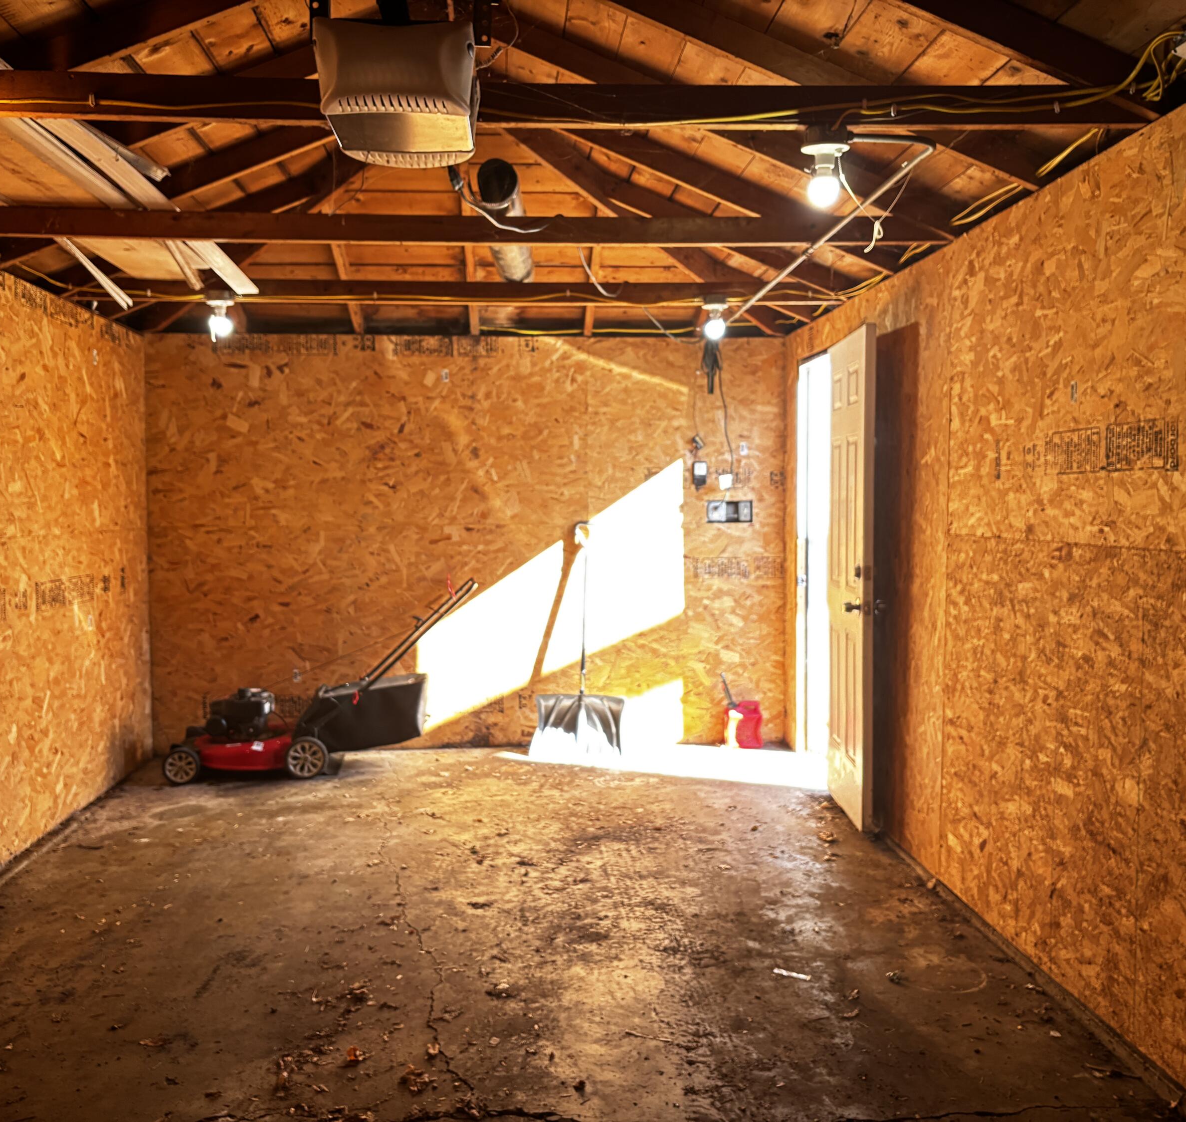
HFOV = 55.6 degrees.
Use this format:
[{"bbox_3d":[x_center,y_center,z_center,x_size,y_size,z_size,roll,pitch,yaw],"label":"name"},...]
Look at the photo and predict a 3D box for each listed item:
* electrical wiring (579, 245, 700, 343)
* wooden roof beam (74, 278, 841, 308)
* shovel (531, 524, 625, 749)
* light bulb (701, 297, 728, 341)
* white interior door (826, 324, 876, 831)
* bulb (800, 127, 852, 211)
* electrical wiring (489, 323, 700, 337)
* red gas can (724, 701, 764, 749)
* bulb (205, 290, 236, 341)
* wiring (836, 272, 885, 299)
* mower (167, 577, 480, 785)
[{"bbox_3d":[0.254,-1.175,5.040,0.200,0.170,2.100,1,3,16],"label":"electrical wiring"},{"bbox_3d":[-0.556,-1.197,5.006,3.430,0.092,0.045,0,3,-4],"label":"wooden roof beam"},{"bbox_3d":[-0.087,0.415,6.061,0.490,1.270,0.170,0,-2,-4],"label":"shovel"},{"bbox_3d":[0.539,-1.076,4.987,0.118,0.190,0.118,0,3,-4],"label":"light bulb"},{"bbox_3d":[1.108,0.059,4.893,0.047,2.035,0.800,0,3,0],"label":"white interior door"},{"bbox_3d":[0.544,-0.920,2.635,0.115,0.186,0.115,0,3,-4],"label":"bulb"},{"bbox_3d":[0.009,-1.259,6.131,1.170,0.070,0.035,0,3,-4],"label":"electrical wiring"},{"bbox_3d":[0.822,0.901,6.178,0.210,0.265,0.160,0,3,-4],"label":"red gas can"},{"bbox_3d":[-1.604,-1.060,4.842,0.120,0.200,0.120,0,3,-4],"label":"bulb"},{"bbox_3d":[1.136,-1.180,4.796,0.080,0.070,0.580,0,3,-4],"label":"wiring"},{"bbox_3d":[-1.356,0.592,5.752,1.530,0.960,0.560,0,3,-4],"label":"mower"}]

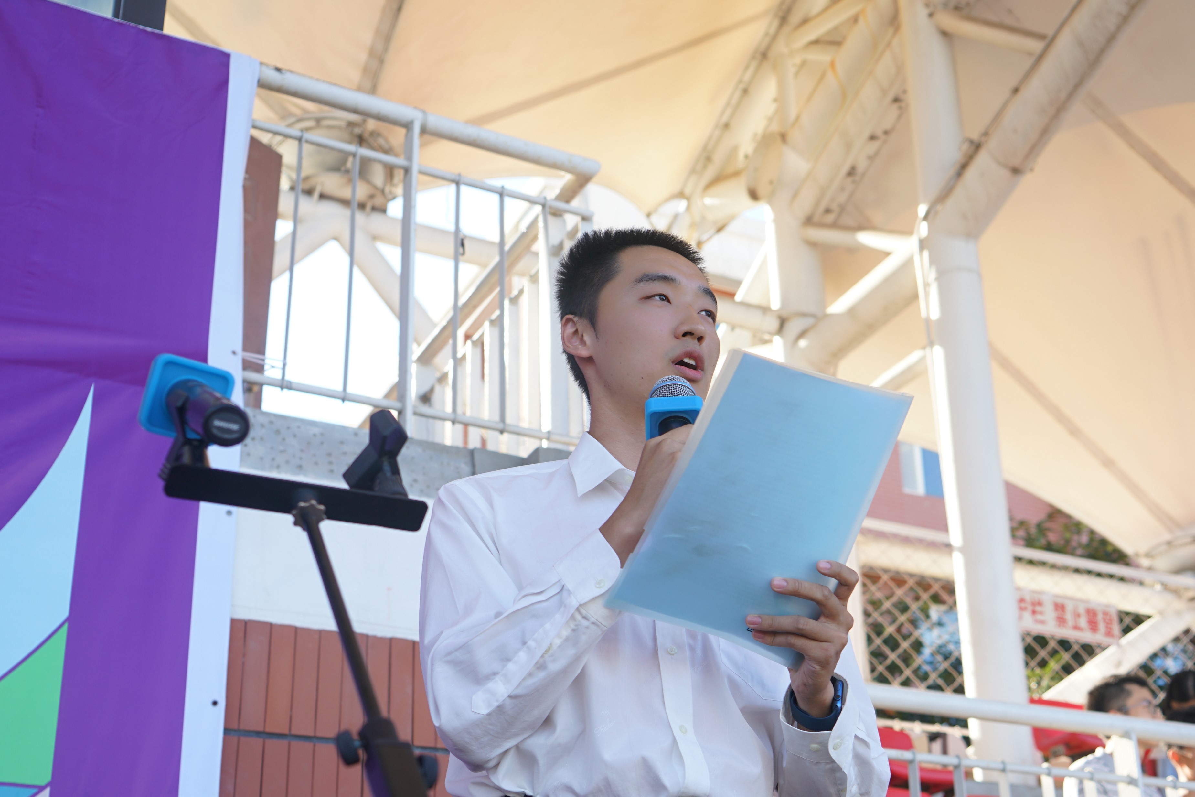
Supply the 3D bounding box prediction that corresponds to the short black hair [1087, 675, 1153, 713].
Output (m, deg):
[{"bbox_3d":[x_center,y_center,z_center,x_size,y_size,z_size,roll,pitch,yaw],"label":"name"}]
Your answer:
[{"bbox_3d":[1.611,0.936,3.500,0.200,0.175,0.170,-30,-31,35],"label":"short black hair"}]

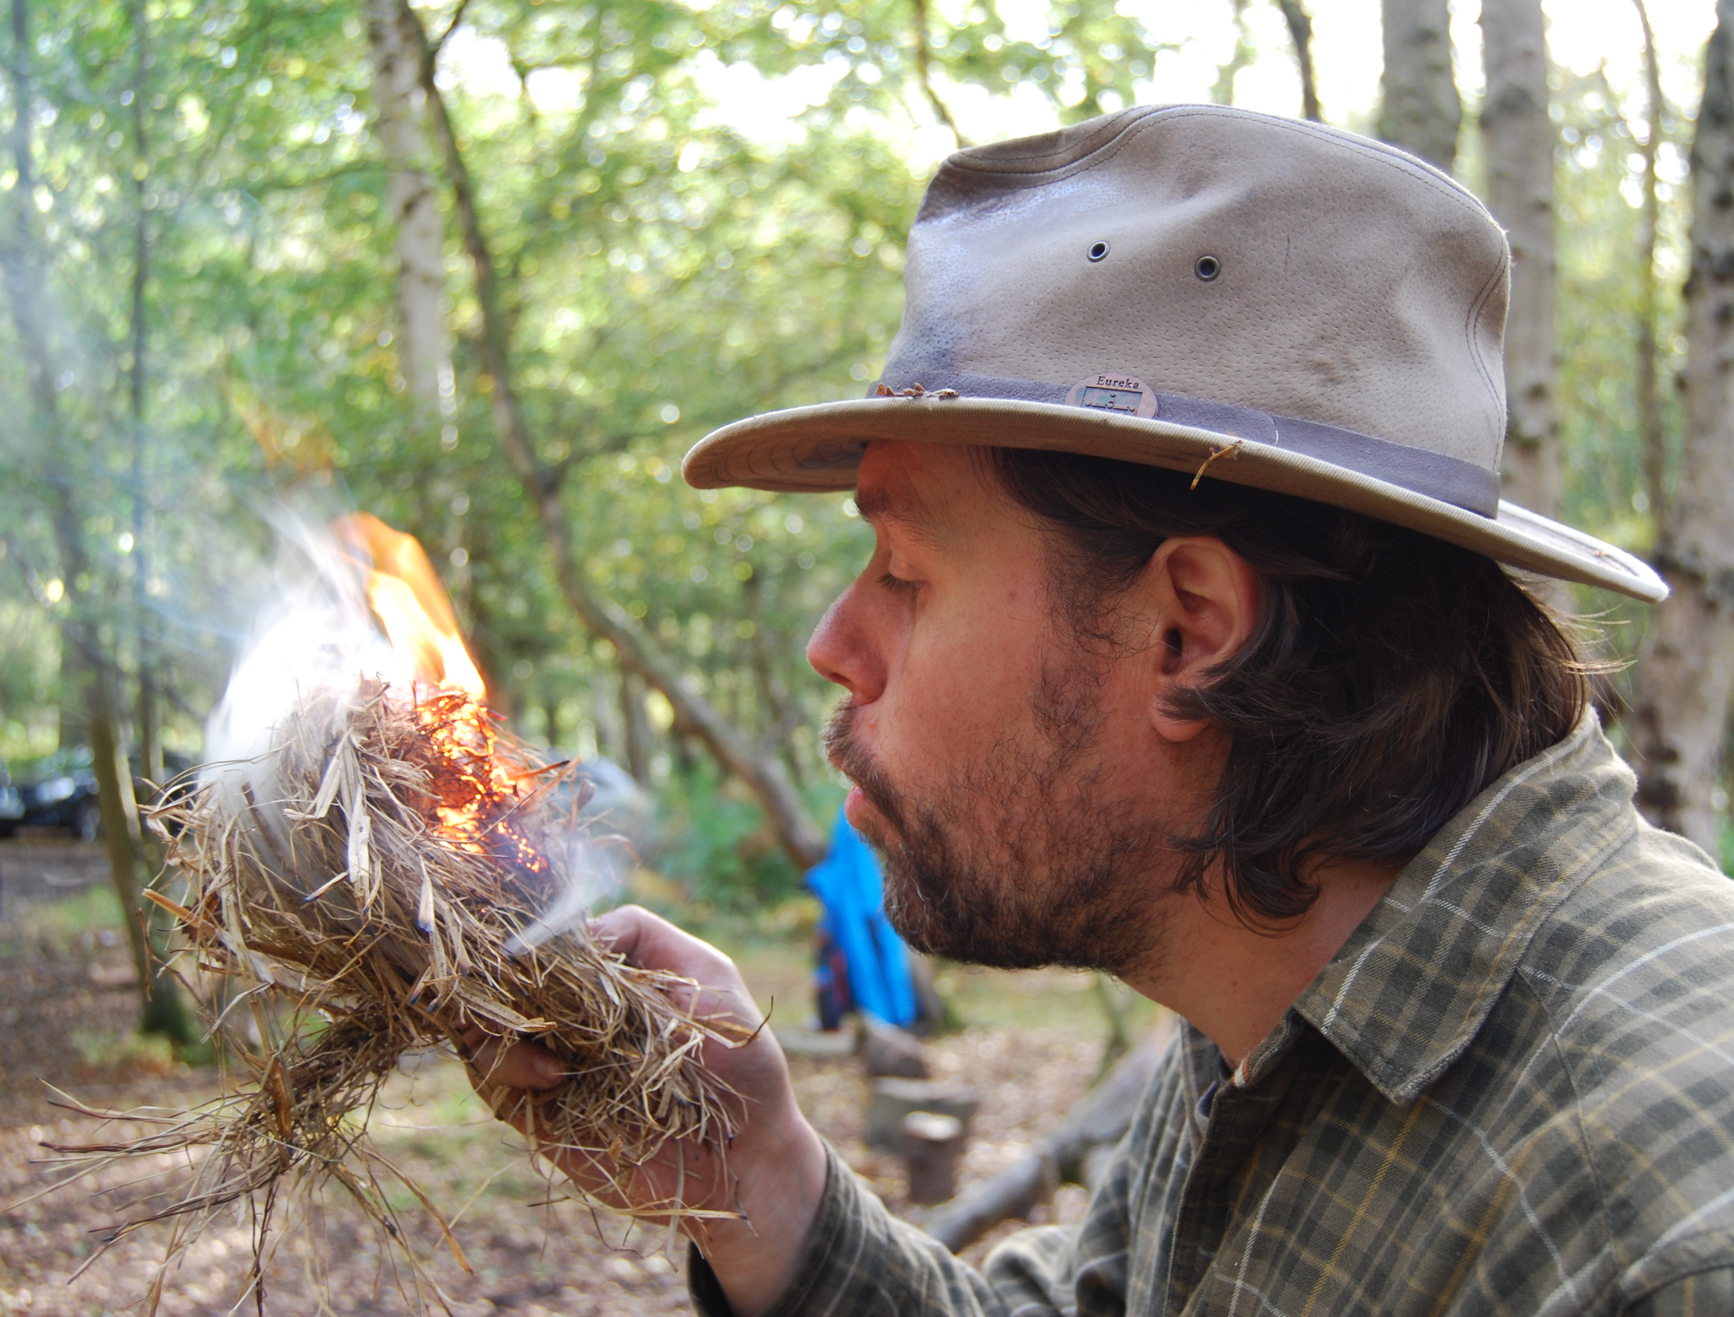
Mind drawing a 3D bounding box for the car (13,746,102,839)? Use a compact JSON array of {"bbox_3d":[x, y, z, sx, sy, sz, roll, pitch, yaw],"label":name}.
[{"bbox_3d":[-11.850,2.033,33.000,1.760,1.450,4.250,0,-1,12],"label":"car"}]

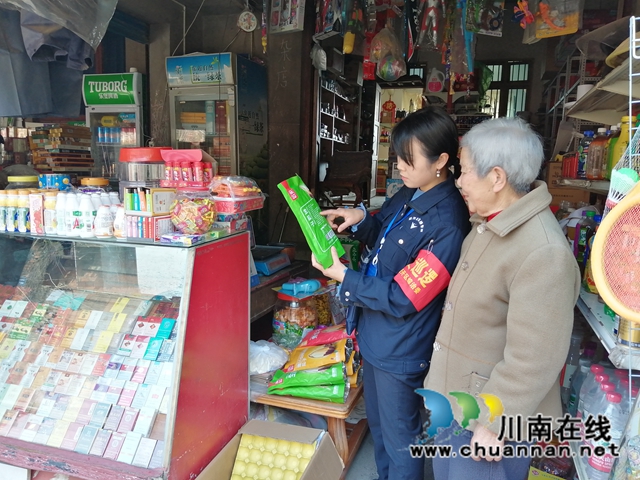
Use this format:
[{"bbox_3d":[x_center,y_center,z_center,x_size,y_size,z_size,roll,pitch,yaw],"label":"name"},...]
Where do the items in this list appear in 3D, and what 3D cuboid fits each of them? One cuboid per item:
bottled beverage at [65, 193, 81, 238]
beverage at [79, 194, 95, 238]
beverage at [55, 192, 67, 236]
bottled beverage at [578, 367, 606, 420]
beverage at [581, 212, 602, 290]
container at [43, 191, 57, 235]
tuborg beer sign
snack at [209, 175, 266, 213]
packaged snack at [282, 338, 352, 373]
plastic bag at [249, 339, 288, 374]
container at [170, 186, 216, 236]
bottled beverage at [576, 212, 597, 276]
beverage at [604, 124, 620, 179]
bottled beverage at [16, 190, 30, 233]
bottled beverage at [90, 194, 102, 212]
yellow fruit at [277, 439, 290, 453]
[{"bbox_3d":[-0.858,-0.087,1.656,0.050,0.147,0.050,4,10,17],"label":"bottled beverage"},{"bbox_3d":[-0.798,-0.083,1.635,0.050,0.147,0.050,4,10,17],"label":"beverage"},{"bbox_3d":[-0.909,-0.091,1.675,0.050,0.147,0.050,4,10,17],"label":"beverage"},{"bbox_3d":[0.824,0.496,1.449,0.064,0.226,0.064,5,9,19],"label":"bottled beverage"},{"bbox_3d":[0.847,0.038,1.465,0.060,0.232,0.060,4,9,13],"label":"beverage"},{"bbox_3d":[-0.943,-0.096,1.680,0.043,0.147,0.043,4,9,13],"label":"container"},{"bbox_3d":[-1.607,-1.159,3.719,0.500,0.245,0.100,4,9,16],"label":"tuborg beer sign"},{"bbox_3d":[-0.336,-0.184,1.894,0.126,0.130,0.200,5,11,24],"label":"snack"},{"bbox_3d":[-0.006,0.457,1.900,0.270,0.050,0.155,-15,22,24],"label":"packaged snack"},{"bbox_3d":[-0.247,0.531,2.180,0.220,0.130,0.180,2,9,0],"label":"plastic bag"},{"bbox_3d":[-0.454,-0.105,1.728,0.158,0.165,0.158,4,10,17],"label":"container"},{"bbox_3d":[0.838,0.021,1.491,0.064,0.222,0.064,4,11,18],"label":"bottled beverage"},{"bbox_3d":[1.173,-0.344,1.911,0.066,0.217,0.066,4,11,18],"label":"beverage"},{"bbox_3d":[-1.064,-0.107,1.717,0.043,0.149,0.043,4,9,13],"label":"bottled beverage"},{"bbox_3d":[-0.774,-0.089,1.666,0.048,0.148,0.048,4,9,13],"label":"bottled beverage"},{"bbox_3d":[-0.140,0.787,1.840,0.050,0.050,0.050,2,9,0],"label":"yellow fruit"}]

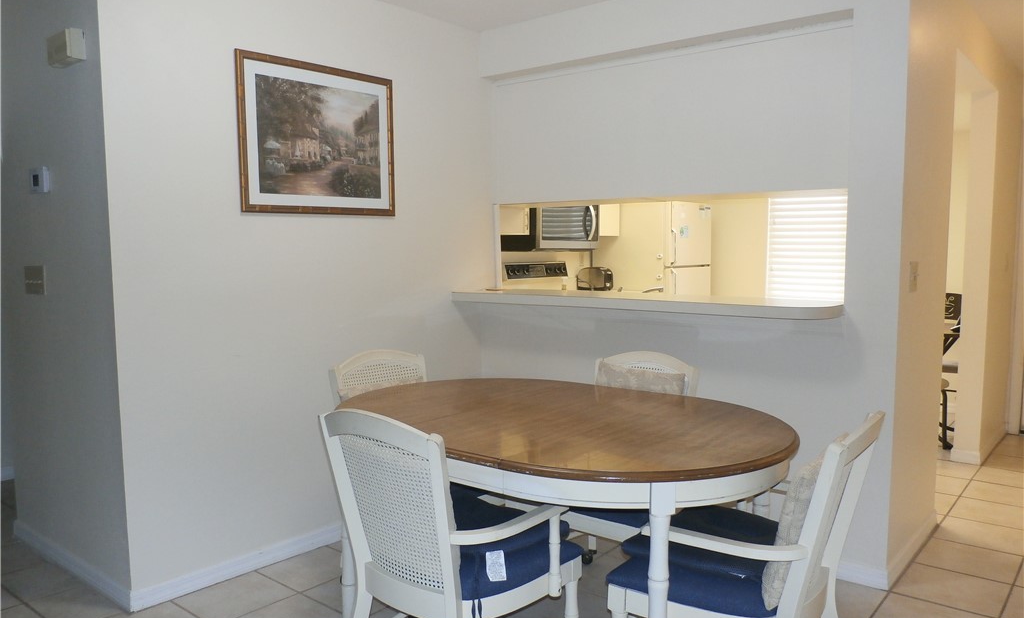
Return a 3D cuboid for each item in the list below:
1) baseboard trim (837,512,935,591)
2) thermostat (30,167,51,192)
[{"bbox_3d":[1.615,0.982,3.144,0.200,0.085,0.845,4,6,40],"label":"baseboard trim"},{"bbox_3d":[-1.829,-0.495,2.864,0.130,0.095,0.026,4,6,40],"label":"thermostat"}]

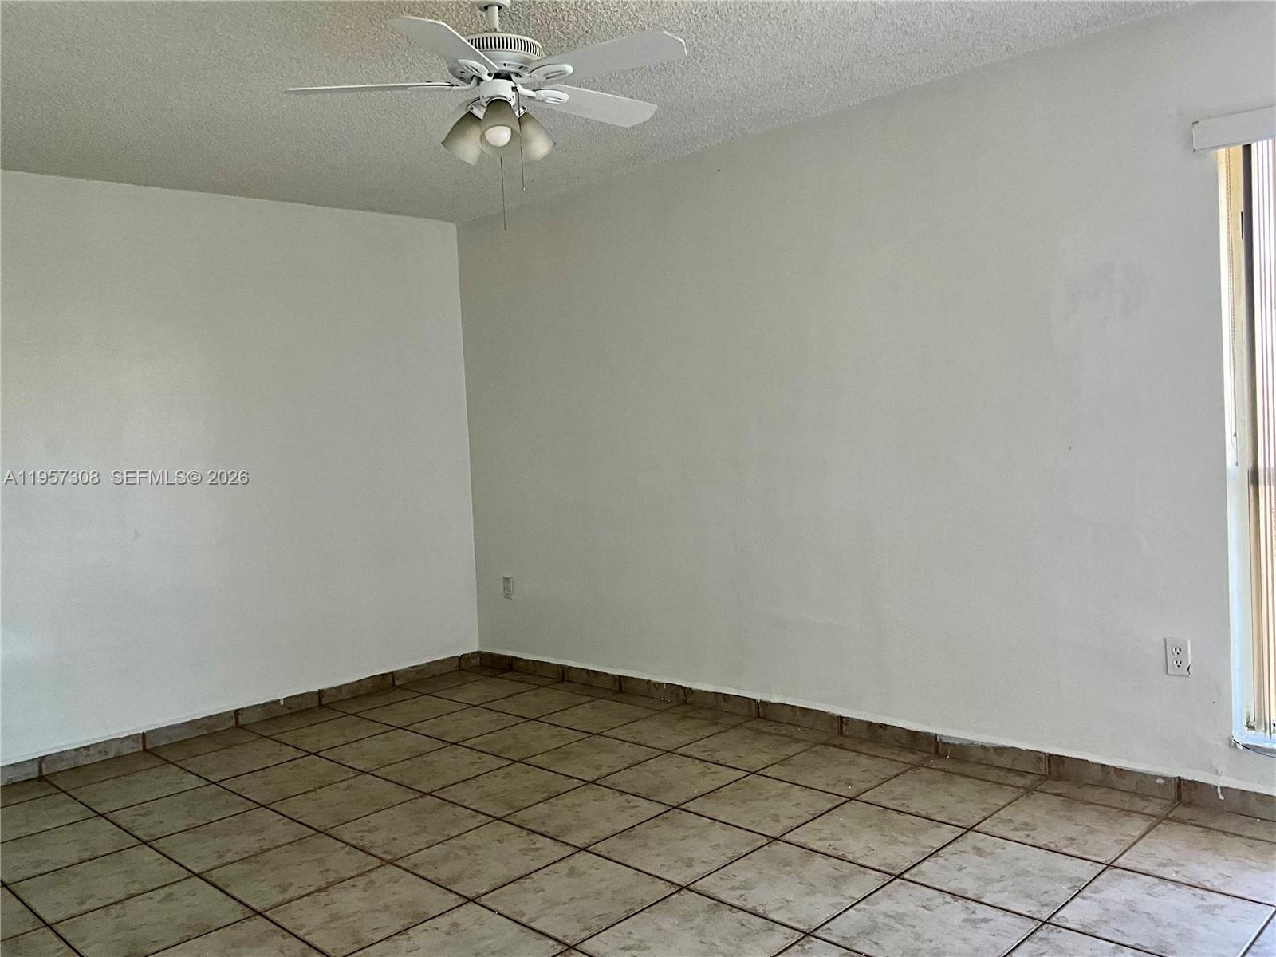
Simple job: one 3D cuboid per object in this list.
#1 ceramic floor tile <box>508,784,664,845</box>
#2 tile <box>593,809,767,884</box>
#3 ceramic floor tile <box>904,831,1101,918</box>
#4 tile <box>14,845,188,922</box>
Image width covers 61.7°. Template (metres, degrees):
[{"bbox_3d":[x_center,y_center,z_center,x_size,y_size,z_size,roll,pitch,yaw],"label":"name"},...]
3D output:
[{"bbox_3d":[-0.170,1.116,3.543,0.406,0.010,0.406,0,5,45],"label":"ceramic floor tile"},{"bbox_3d":[0.124,1.117,3.244,0.406,0.010,0.406,0,5,45],"label":"tile"},{"bbox_3d":[0.992,1.072,2.907,0.397,0.010,0.397,0,5,45],"label":"ceramic floor tile"},{"bbox_3d":[-1.625,1.222,3.237,0.406,0.010,0.406,0,5,45],"label":"tile"}]

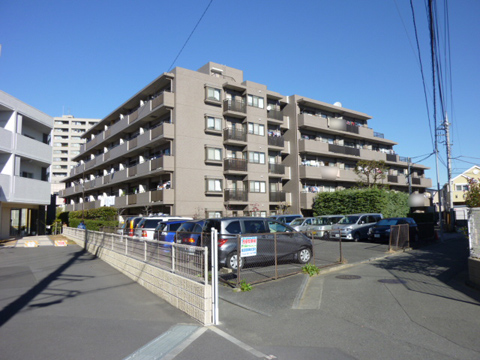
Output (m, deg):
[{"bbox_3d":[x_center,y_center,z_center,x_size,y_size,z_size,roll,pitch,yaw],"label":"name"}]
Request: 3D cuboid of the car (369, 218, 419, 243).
[{"bbox_3d":[9.866,3.164,22.398,4.150,1.470,1.690,4,-7,-40],"label":"car"}]

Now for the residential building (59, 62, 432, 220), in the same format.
[{"bbox_3d":[-0.986,-0.711,59.719,45.394,16.800,44.500,3,-7,-37],"label":"residential building"}]

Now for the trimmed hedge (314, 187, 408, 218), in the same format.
[{"bbox_3d":[9.892,2.753,28.982,3.916,3.573,6.267,4,-7,-39],"label":"trimmed hedge"}]

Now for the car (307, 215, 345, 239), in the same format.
[{"bbox_3d":[6.395,3.401,25.440,3.400,1.700,1.475,4,-7,-41],"label":"car"}]

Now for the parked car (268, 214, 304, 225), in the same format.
[{"bbox_3d":[3.345,3.827,29.568,4.400,1.750,1.690,4,-7,-40],"label":"parked car"}]

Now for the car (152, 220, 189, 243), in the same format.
[{"bbox_3d":[-2.363,2.750,16.762,3.550,1.570,1.530,3,-7,-36],"label":"car"}]

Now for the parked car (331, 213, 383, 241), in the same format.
[{"bbox_3d":[7.964,3.151,23.605,4.650,1.790,1.730,4,-7,-41],"label":"parked car"}]

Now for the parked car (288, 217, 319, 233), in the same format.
[{"bbox_3d":[5.016,3.760,27.866,4.100,1.500,1.680,4,-7,-40],"label":"parked car"}]

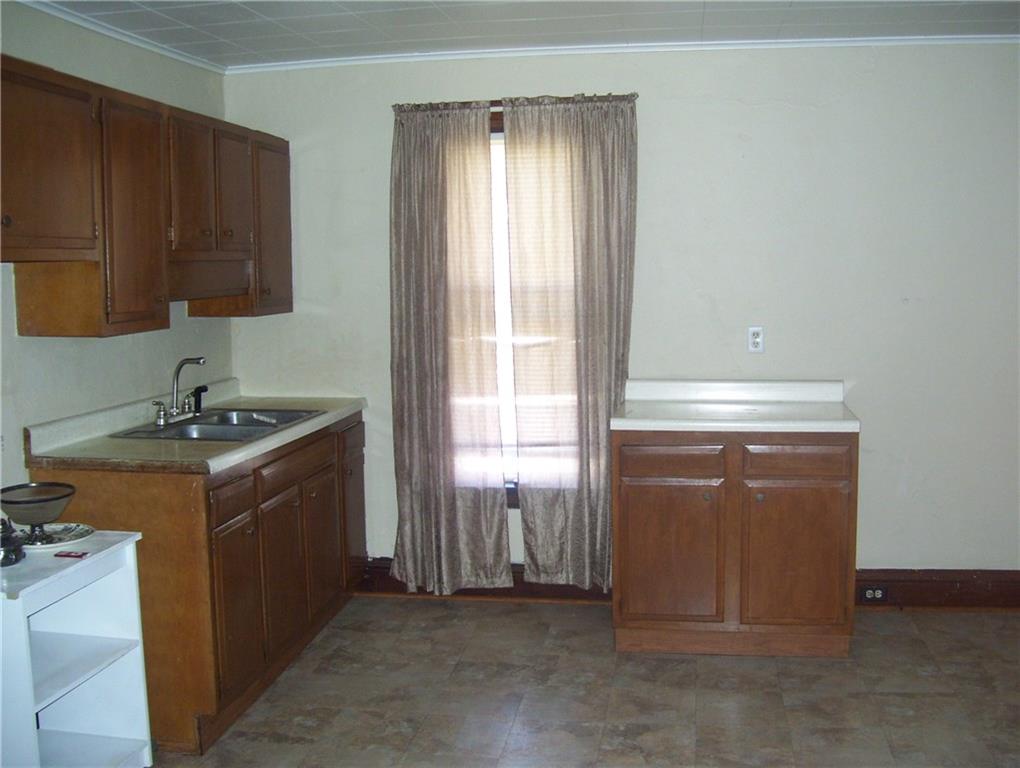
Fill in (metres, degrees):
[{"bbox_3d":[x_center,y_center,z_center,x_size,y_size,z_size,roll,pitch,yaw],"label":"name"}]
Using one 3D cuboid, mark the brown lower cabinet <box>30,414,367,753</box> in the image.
[{"bbox_3d":[-1.100,0.639,4.163,0.616,0.889,1.688,0,6,8],"label":"brown lower cabinet"}]

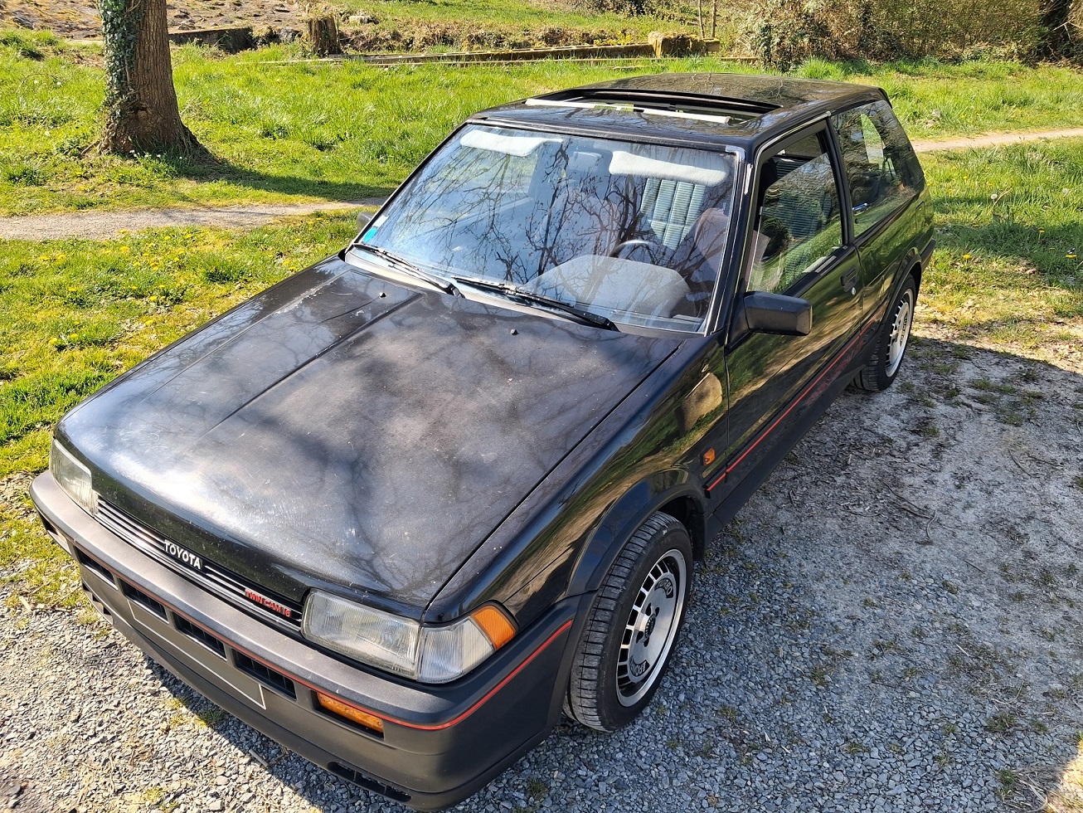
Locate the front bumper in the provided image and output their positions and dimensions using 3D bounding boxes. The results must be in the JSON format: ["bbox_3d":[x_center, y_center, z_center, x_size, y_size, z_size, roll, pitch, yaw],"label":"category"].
[{"bbox_3d":[-0.687,0.492,2.108,1.570,0.460,0.500,17,32,31],"label":"front bumper"}]

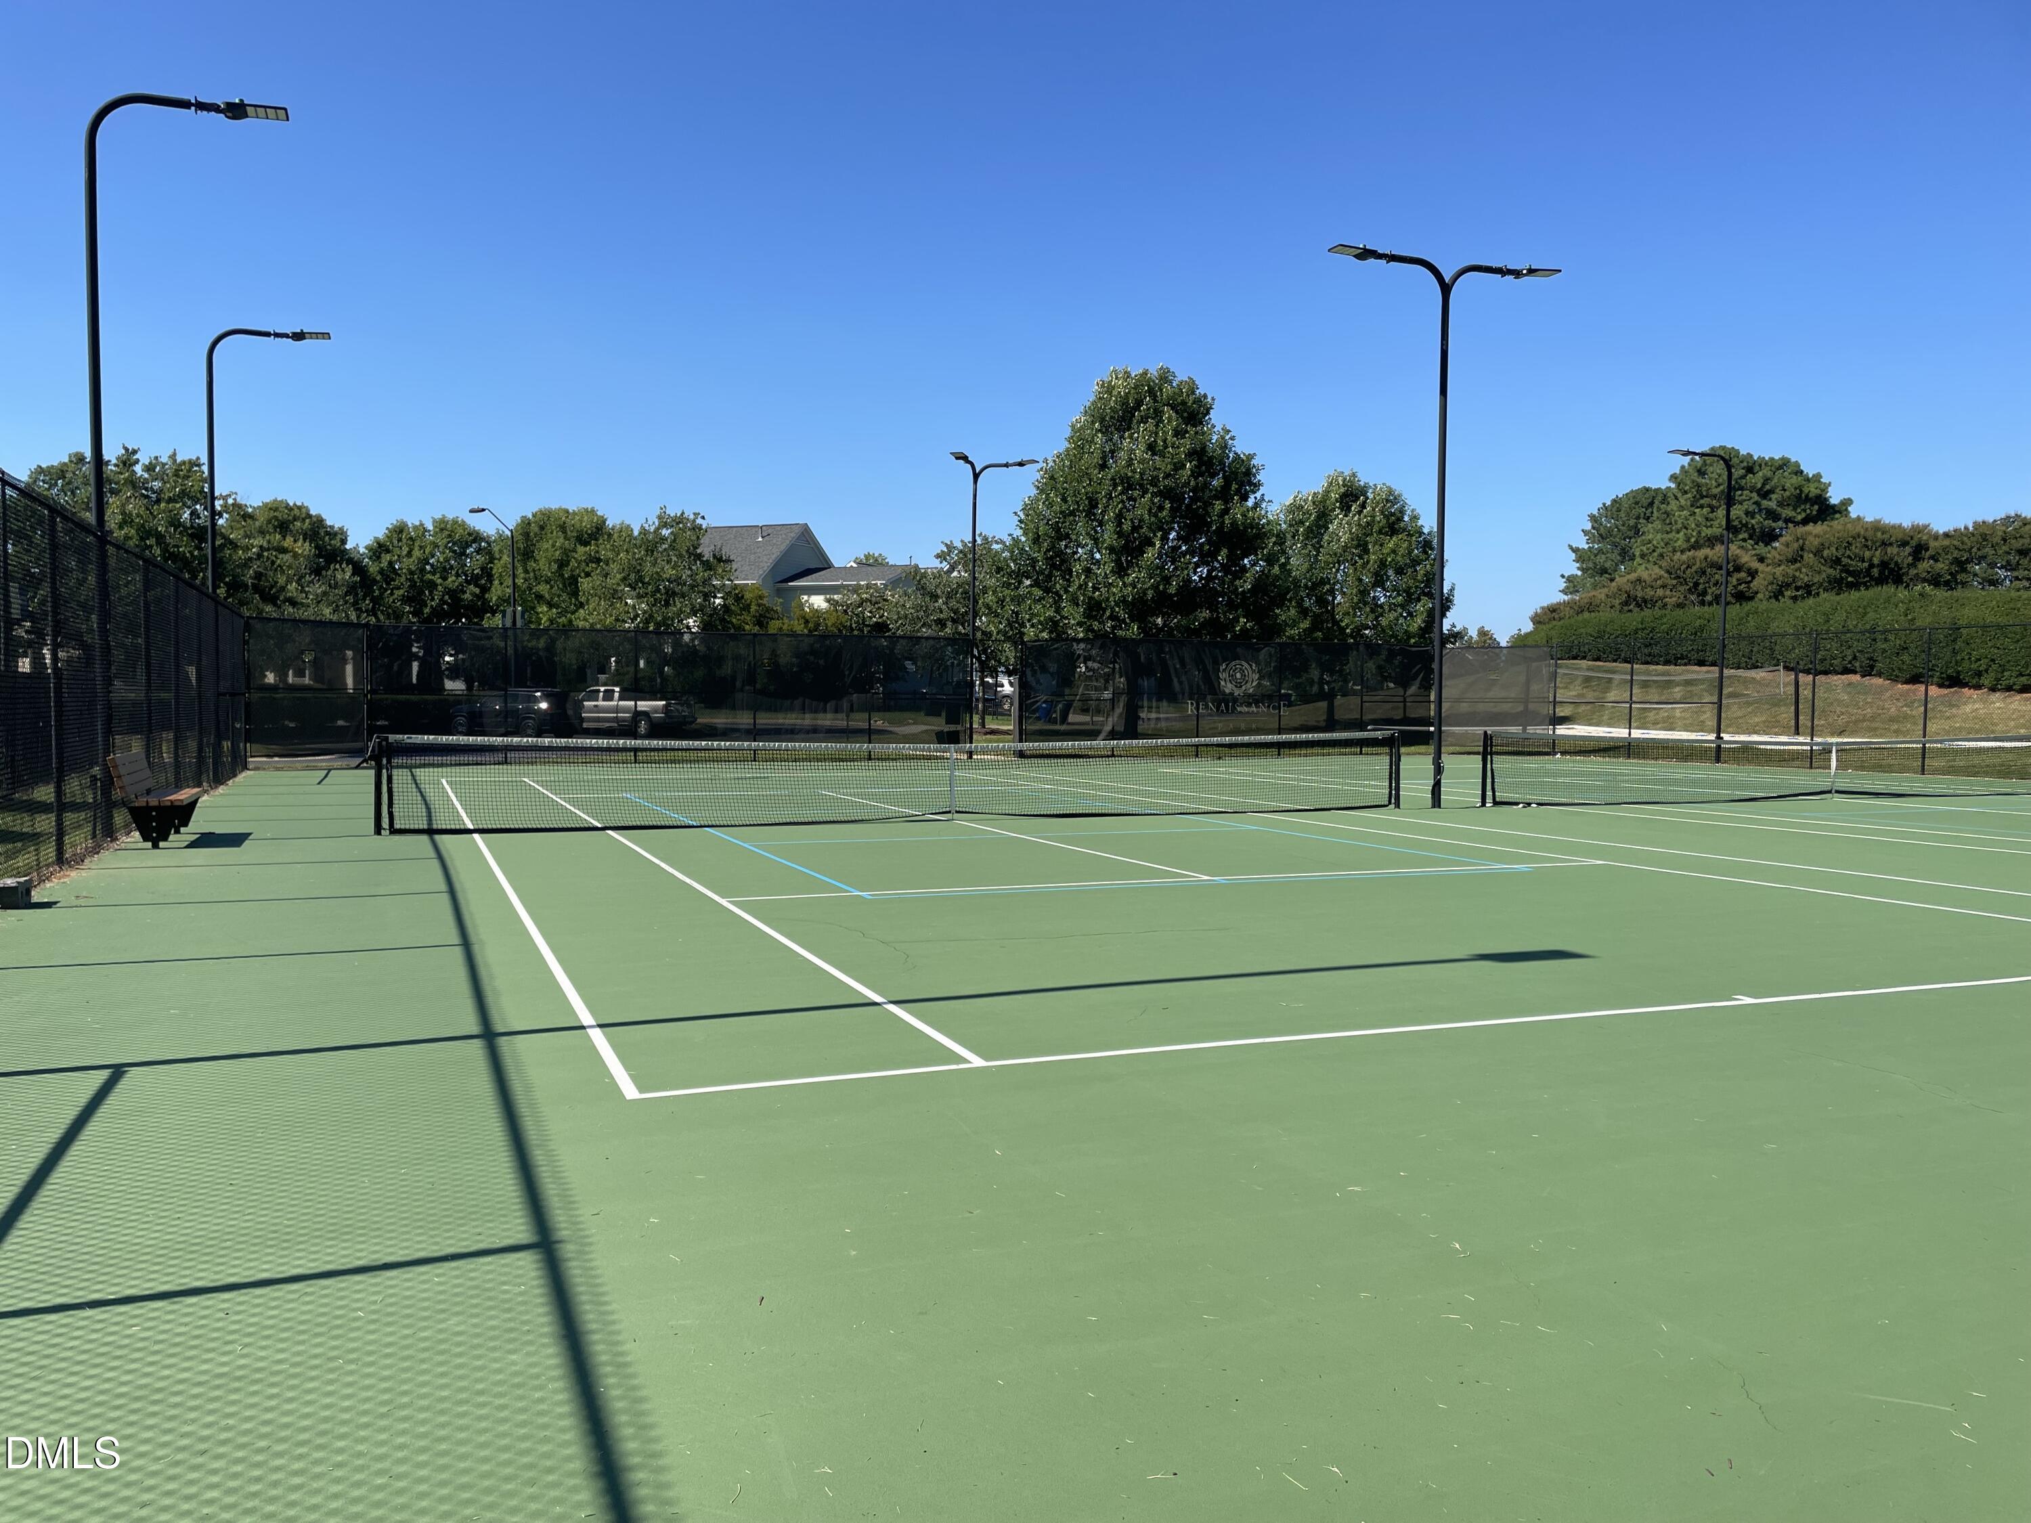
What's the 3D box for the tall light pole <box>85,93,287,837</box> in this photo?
[{"bbox_3d":[-8.650,-3.021,16.019,1.880,7.600,0.330,0,2,-22],"label":"tall light pole"}]

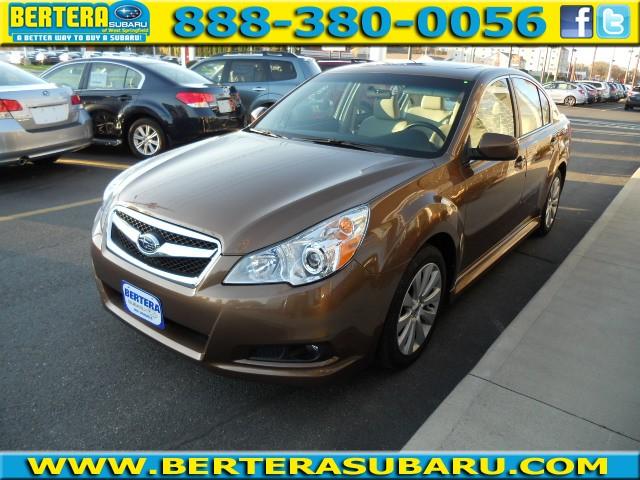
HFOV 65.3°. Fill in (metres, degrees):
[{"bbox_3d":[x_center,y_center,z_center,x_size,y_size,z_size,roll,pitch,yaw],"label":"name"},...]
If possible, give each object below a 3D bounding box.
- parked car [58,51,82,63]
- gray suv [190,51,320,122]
[{"bbox_3d":[-29.429,-21.593,59.000,1.800,1.480,4.550,-15,26,-40],"label":"parked car"},{"bbox_3d":[-1.980,-3.730,12.350,4.560,1.680,1.790,7,20,13],"label":"gray suv"}]

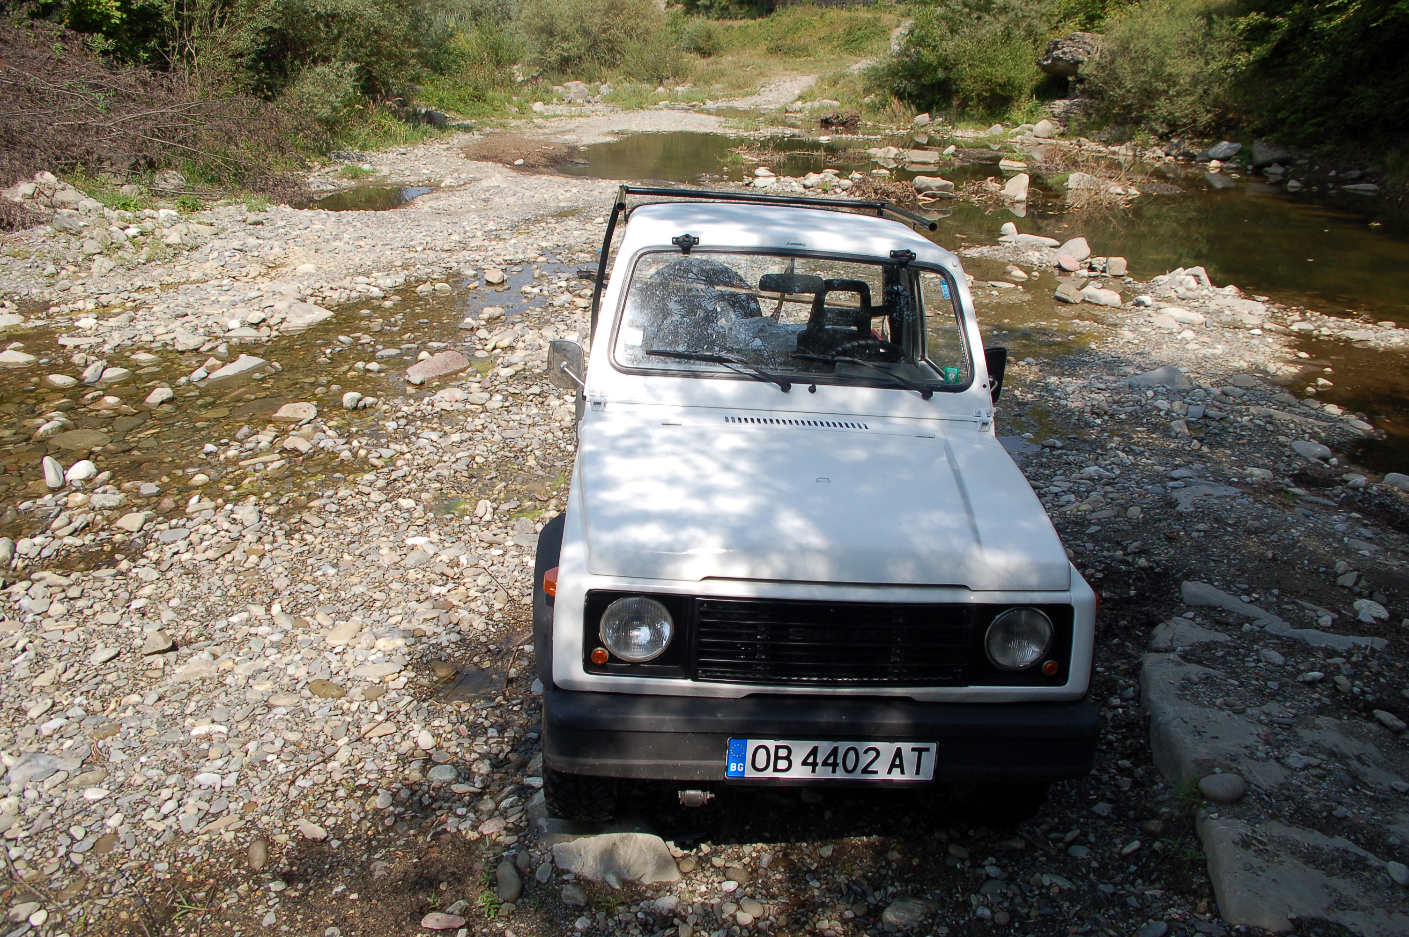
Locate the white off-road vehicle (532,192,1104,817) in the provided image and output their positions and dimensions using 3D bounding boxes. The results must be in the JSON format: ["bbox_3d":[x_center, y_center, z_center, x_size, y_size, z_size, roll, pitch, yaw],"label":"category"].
[{"bbox_3d":[0.240,-0.120,4.109,1.580,1.740,3.420,2,19,-4],"label":"white off-road vehicle"}]

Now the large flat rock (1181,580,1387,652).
[{"bbox_3d":[2.444,0.638,4.527,0.810,0.100,0.250,13,25,34],"label":"large flat rock"}]

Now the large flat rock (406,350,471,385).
[{"bbox_3d":[-2.211,-0.844,8.768,0.380,0.150,0.530,13,25,34],"label":"large flat rock"}]

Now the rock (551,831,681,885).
[{"bbox_3d":[-0.266,1.143,3.216,0.400,0.130,0.240,-1,20,0],"label":"rock"}]

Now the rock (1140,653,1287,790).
[{"bbox_3d":[1.825,0.901,3.802,0.460,0.150,0.800,4,21,15],"label":"rock"}]

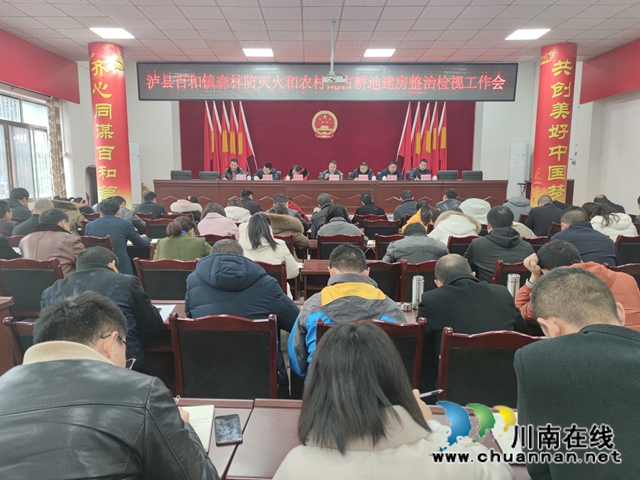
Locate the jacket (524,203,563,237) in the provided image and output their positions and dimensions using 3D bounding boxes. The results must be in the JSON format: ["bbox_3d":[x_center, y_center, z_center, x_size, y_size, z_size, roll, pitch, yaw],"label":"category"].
[{"bbox_3d":[2.895,-0.132,5.773,0.530,0.680,0.450,0,8,-1],"label":"jacket"}]

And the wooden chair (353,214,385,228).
[{"bbox_3d":[0.759,0.095,6.822,0.460,0.960,0.520,1,8,2],"label":"wooden chair"}]

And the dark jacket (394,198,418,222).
[{"bbox_3d":[1.330,-0.263,6.846,0.460,0.670,0.460,1,8,2],"label":"dark jacket"}]

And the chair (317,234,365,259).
[{"bbox_3d":[0.191,0.409,4.560,0.460,0.980,0.560,0,8,-1],"label":"chair"}]

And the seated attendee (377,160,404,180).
[{"bbox_3d":[1.520,-1.111,9.541,0.580,1.150,0.750,0,9,0],"label":"seated attendee"}]

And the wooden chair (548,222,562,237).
[{"bbox_3d":[2.990,0.231,5.647,0.460,0.950,0.530,0,9,0],"label":"wooden chair"}]

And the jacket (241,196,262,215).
[{"bbox_3d":[-1.085,-0.303,6.940,0.460,0.690,0.460,2,8,11],"label":"jacket"}]

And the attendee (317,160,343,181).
[{"bbox_3d":[0.239,-0.947,8.857,0.530,1.250,0.750,0,8,0],"label":"attendee"}]

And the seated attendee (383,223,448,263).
[{"bbox_3d":[0.710,0.459,3.514,0.520,1.180,0.780,0,8,-1],"label":"seated attendee"}]

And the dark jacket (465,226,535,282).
[{"bbox_3d":[1.349,0.232,3.433,0.560,0.700,0.460,0,9,-1],"label":"dark jacket"}]

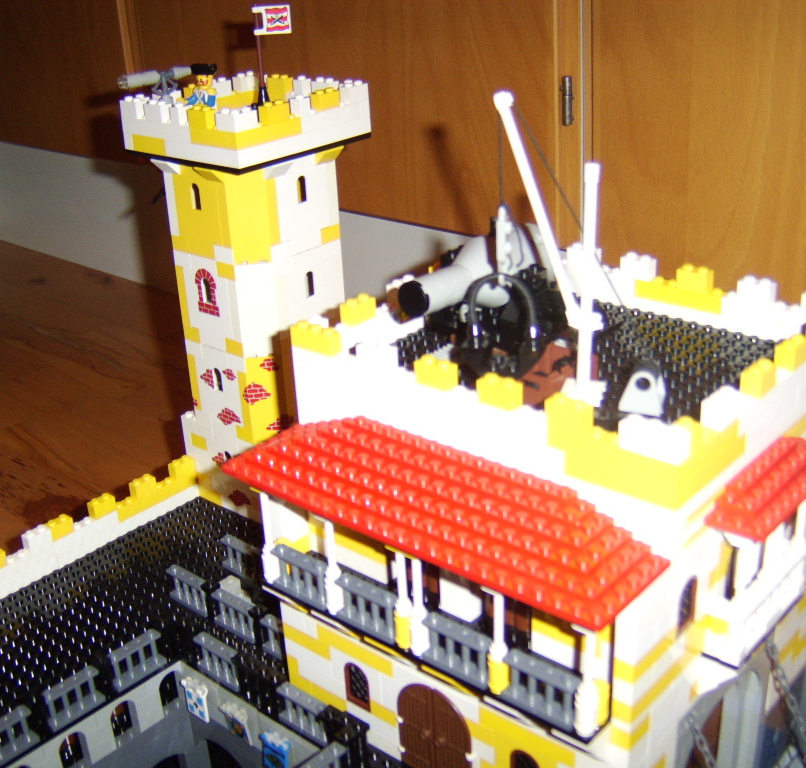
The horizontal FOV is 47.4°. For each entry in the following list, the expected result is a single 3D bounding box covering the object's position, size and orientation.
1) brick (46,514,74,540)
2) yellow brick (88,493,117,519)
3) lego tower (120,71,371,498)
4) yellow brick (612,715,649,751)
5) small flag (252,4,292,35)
[{"bbox_3d":[-0.224,0.093,0.601,0.008,0.011,0.016,17,32,38],"label":"brick"},{"bbox_3d":[-0.203,0.082,0.623,0.008,0.011,0.016,17,32,38],"label":"yellow brick"},{"bbox_3d":[-0.088,-0.055,0.602,0.104,0.264,0.104,17,32,38],"label":"lego tower"},{"bbox_3d":[0.086,0.128,0.345,0.008,0.010,0.016,17,32,38],"label":"yellow brick"},{"bbox_3d":[-0.079,-0.220,0.556,0.022,0.016,0.004,3,25,13],"label":"small flag"}]

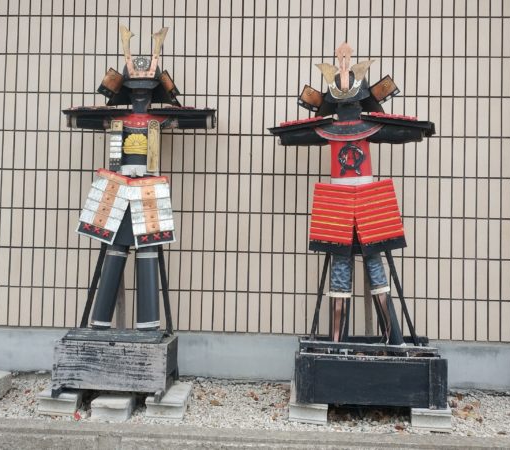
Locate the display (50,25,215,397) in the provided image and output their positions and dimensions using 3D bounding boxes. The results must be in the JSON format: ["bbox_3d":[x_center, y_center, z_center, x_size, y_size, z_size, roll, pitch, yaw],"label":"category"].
[{"bbox_3d":[-0.605,-0.086,2.900,0.820,1.900,0.420,1,-2,3],"label":"display"}]

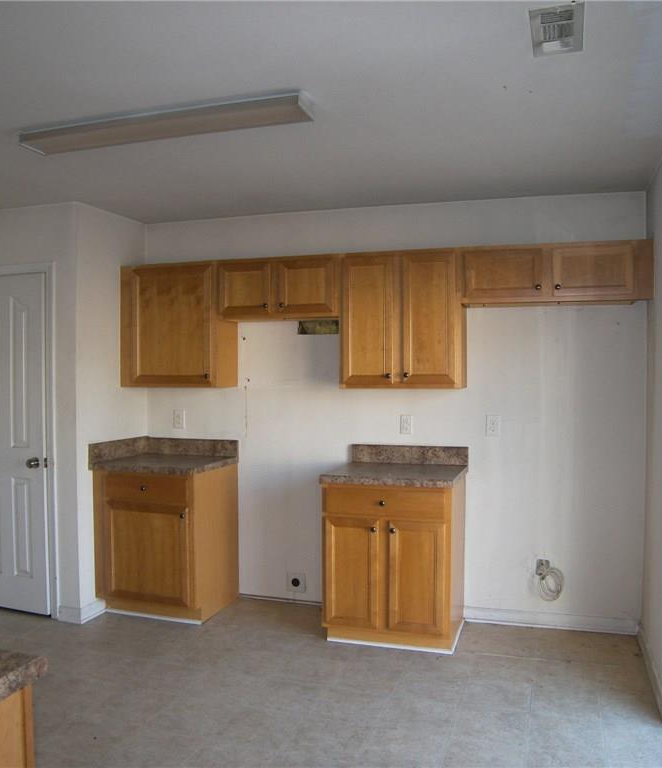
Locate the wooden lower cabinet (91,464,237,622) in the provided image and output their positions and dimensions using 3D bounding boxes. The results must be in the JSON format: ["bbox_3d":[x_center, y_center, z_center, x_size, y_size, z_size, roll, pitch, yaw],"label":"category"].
[{"bbox_3d":[-1.009,0.952,4.437,0.672,0.877,0.612,0,2,17],"label":"wooden lower cabinet"}]

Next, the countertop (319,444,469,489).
[{"bbox_3d":[0.371,0.451,3.979,0.714,0.145,0.628,0,2,17],"label":"countertop"}]

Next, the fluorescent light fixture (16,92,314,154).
[{"bbox_3d":[-0.668,-0.999,2.749,1.220,0.052,0.165,0,1,17],"label":"fluorescent light fixture"}]

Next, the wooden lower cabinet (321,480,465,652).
[{"bbox_3d":[0.375,0.961,4.002,0.688,0.877,0.612,0,2,17],"label":"wooden lower cabinet"}]

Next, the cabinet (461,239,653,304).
[{"bbox_3d":[1.203,-0.581,3.851,0.966,0.300,0.315,0,2,17],"label":"cabinet"}]

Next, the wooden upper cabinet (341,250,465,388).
[{"bbox_3d":[0.421,-0.355,4.104,0.674,0.762,0.315,0,2,17],"label":"wooden upper cabinet"}]

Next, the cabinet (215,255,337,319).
[{"bbox_3d":[-0.277,-0.563,4.293,0.777,0.352,0.323,0,1,17],"label":"cabinet"}]

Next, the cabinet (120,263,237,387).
[{"bbox_3d":[-0.968,-0.363,4.515,0.672,0.760,0.323,0,1,17],"label":"cabinet"}]

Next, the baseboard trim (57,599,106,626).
[{"bbox_3d":[-1.503,1.354,4.263,0.192,0.085,0.204,0,2,17],"label":"baseboard trim"}]

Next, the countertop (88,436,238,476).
[{"bbox_3d":[-1.006,0.440,4.382,0.690,0.146,0.630,0,1,17],"label":"countertop"}]

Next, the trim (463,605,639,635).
[{"bbox_3d":[1.245,1.346,4.049,0.949,0.085,0.022,0,2,17],"label":"trim"}]

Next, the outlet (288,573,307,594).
[{"bbox_3d":[-0.215,1.260,4.471,0.120,0.120,0.020,0,1,17],"label":"outlet"}]

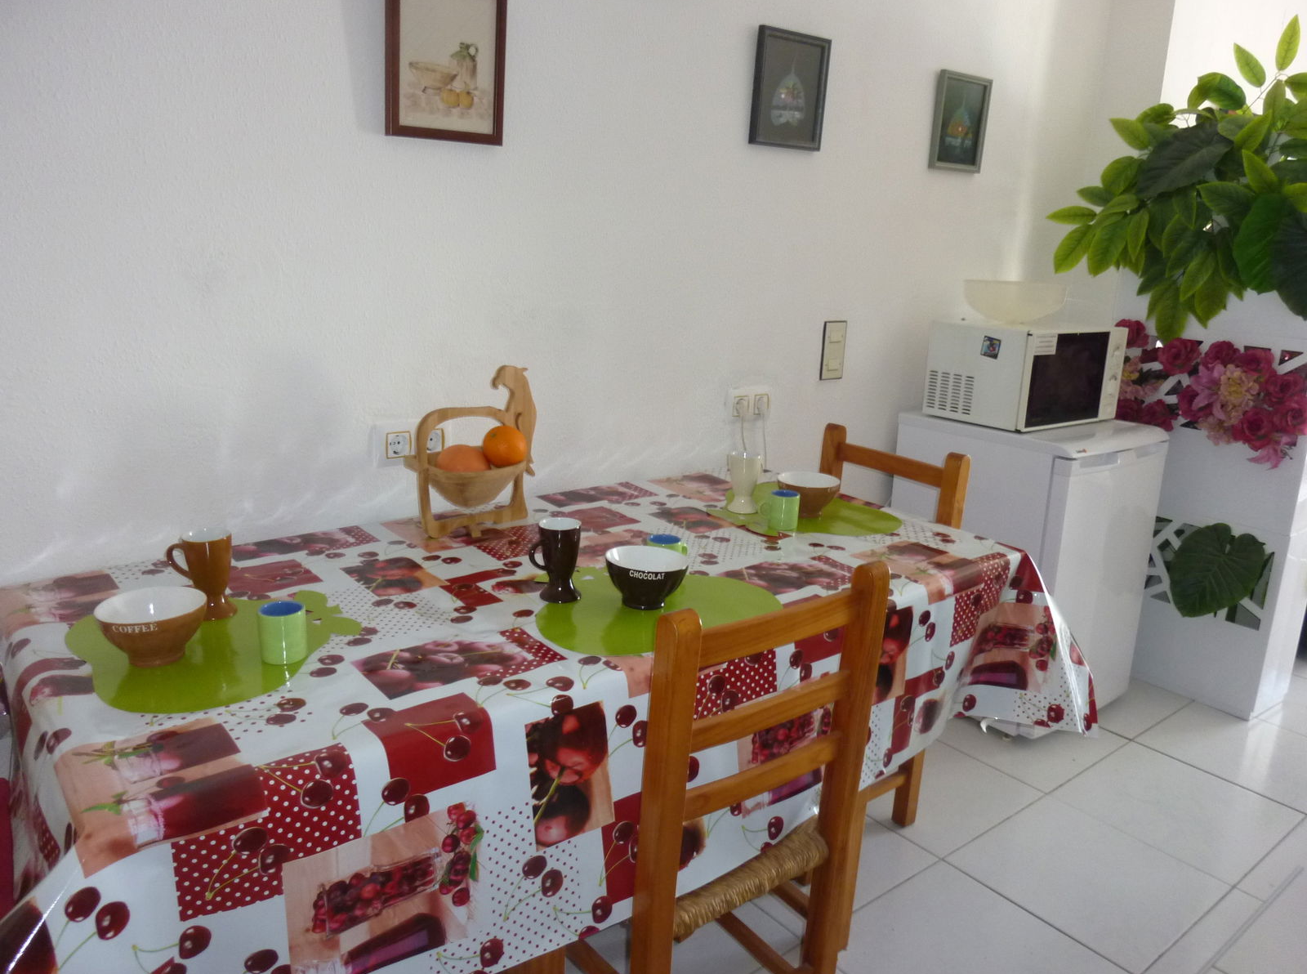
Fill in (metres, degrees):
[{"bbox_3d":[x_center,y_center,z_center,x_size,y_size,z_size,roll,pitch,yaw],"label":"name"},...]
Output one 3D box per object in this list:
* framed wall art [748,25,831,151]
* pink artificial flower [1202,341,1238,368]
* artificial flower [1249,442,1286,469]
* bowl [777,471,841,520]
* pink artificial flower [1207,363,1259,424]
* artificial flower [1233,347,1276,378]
[{"bbox_3d":[0.342,-0.980,2.342,0.238,0.263,0.018,-9,21,-38],"label":"framed wall art"},{"bbox_3d":[1.603,-0.366,2.667,0.100,0.090,0.065,14,19,39],"label":"pink artificial flower"},{"bbox_3d":[1.709,-0.087,2.627,0.060,0.065,0.082,-9,18,-38],"label":"artificial flower"},{"bbox_3d":[0.341,0.022,2.088,0.139,0.082,0.139,2,14,-1],"label":"bowl"},{"bbox_3d":[1.623,-0.261,2.640,0.120,0.157,0.075,14,19,39],"label":"pink artificial flower"},{"bbox_3d":[1.676,-0.346,2.631,0.070,0.080,0.092,-9,18,-38],"label":"artificial flower"}]

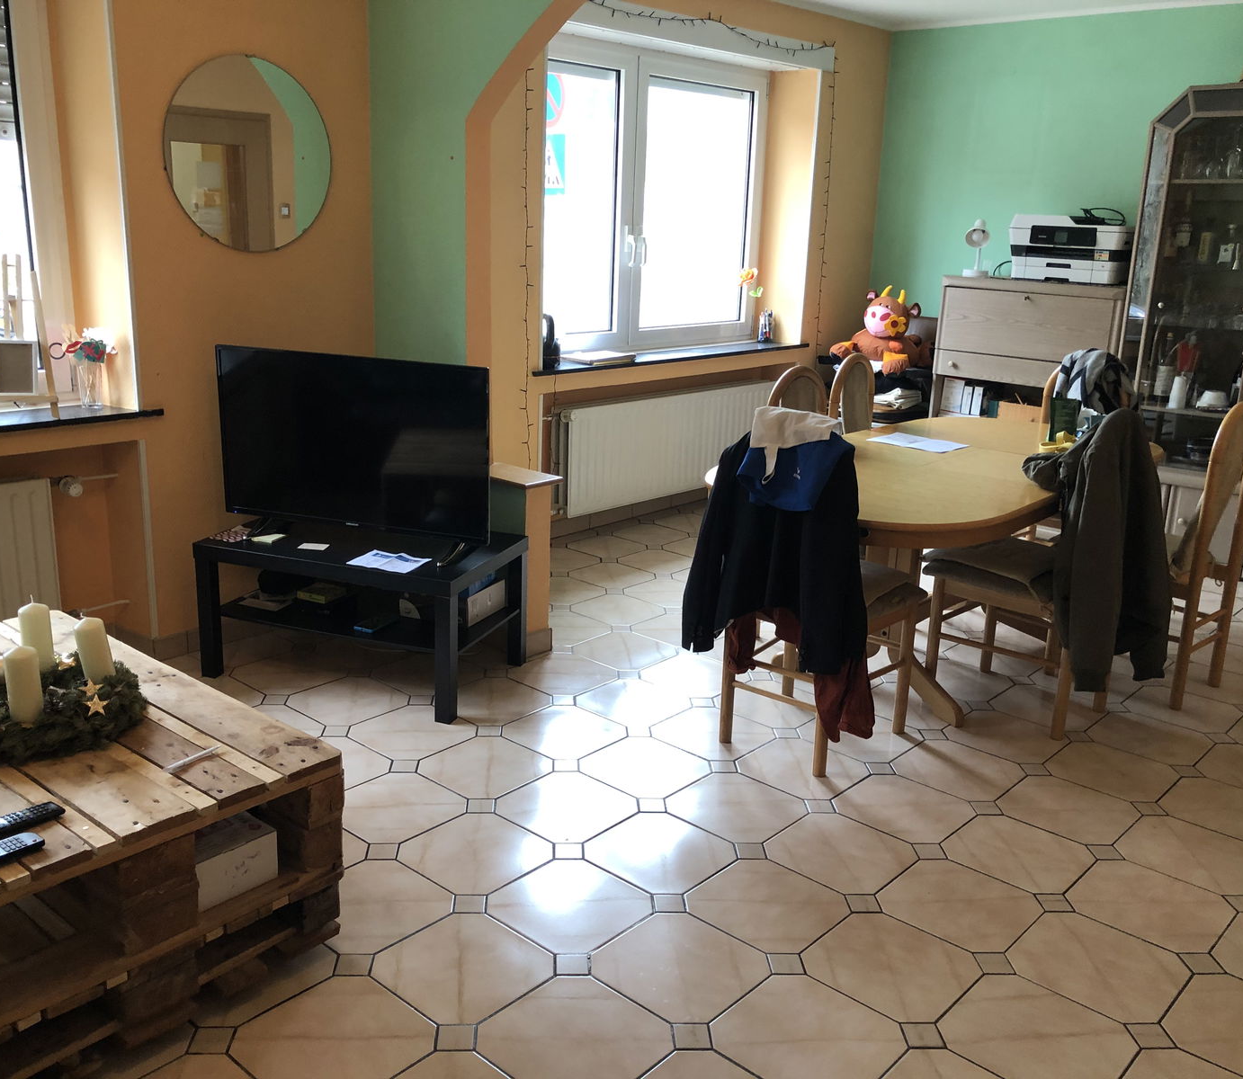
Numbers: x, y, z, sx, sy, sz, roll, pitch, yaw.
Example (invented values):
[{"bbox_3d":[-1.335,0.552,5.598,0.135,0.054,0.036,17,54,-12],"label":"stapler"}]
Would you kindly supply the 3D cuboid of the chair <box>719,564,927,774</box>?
[{"bbox_3d":[0.592,0.108,3.407,0.460,1.000,0.490,14,20,36],"label":"chair"}]

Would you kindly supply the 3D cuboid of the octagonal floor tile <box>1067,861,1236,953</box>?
[{"bbox_3d":[1.224,0.844,2.693,0.312,0.010,0.312,15,20,39],"label":"octagonal floor tile"}]

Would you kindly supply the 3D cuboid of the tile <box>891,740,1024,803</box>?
[{"bbox_3d":[0.964,0.658,3.328,0.312,0.010,0.312,15,20,39],"label":"tile"}]

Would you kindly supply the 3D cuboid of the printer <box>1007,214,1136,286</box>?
[{"bbox_3d":[2.286,-1.443,5.807,0.565,0.320,0.420,16,20,40],"label":"printer"}]

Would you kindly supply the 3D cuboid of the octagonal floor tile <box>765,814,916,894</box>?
[{"bbox_3d":[0.541,0.776,2.872,0.315,0.010,0.315,15,20,39],"label":"octagonal floor tile"}]

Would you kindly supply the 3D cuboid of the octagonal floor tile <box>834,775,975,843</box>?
[{"bbox_3d":[0.753,0.722,3.114,0.313,0.010,0.313,15,20,39],"label":"octagonal floor tile"}]

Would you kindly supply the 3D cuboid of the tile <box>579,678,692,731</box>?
[{"bbox_3d":[0.042,0.523,3.694,0.310,0.010,0.310,16,21,40],"label":"tile"}]

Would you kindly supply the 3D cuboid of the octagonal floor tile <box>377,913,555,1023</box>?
[{"bbox_3d":[-0.325,0.880,2.399,0.310,0.010,0.310,16,21,40],"label":"octagonal floor tile"}]

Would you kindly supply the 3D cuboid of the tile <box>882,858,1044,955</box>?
[{"bbox_3d":[0.776,0.835,2.665,0.312,0.010,0.312,15,20,39],"label":"tile"}]

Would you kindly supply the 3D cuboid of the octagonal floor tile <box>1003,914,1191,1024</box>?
[{"bbox_3d":[1.018,0.909,2.483,0.313,0.010,0.313,15,20,39],"label":"octagonal floor tile"}]

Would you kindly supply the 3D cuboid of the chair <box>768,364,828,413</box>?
[{"bbox_3d":[0.792,-0.094,4.122,0.450,0.990,0.510,-14,22,-43],"label":"chair"}]

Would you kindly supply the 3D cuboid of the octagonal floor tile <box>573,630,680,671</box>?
[{"bbox_3d":[0.015,0.404,4.145,0.313,0.010,0.313,15,20,39],"label":"octagonal floor tile"}]

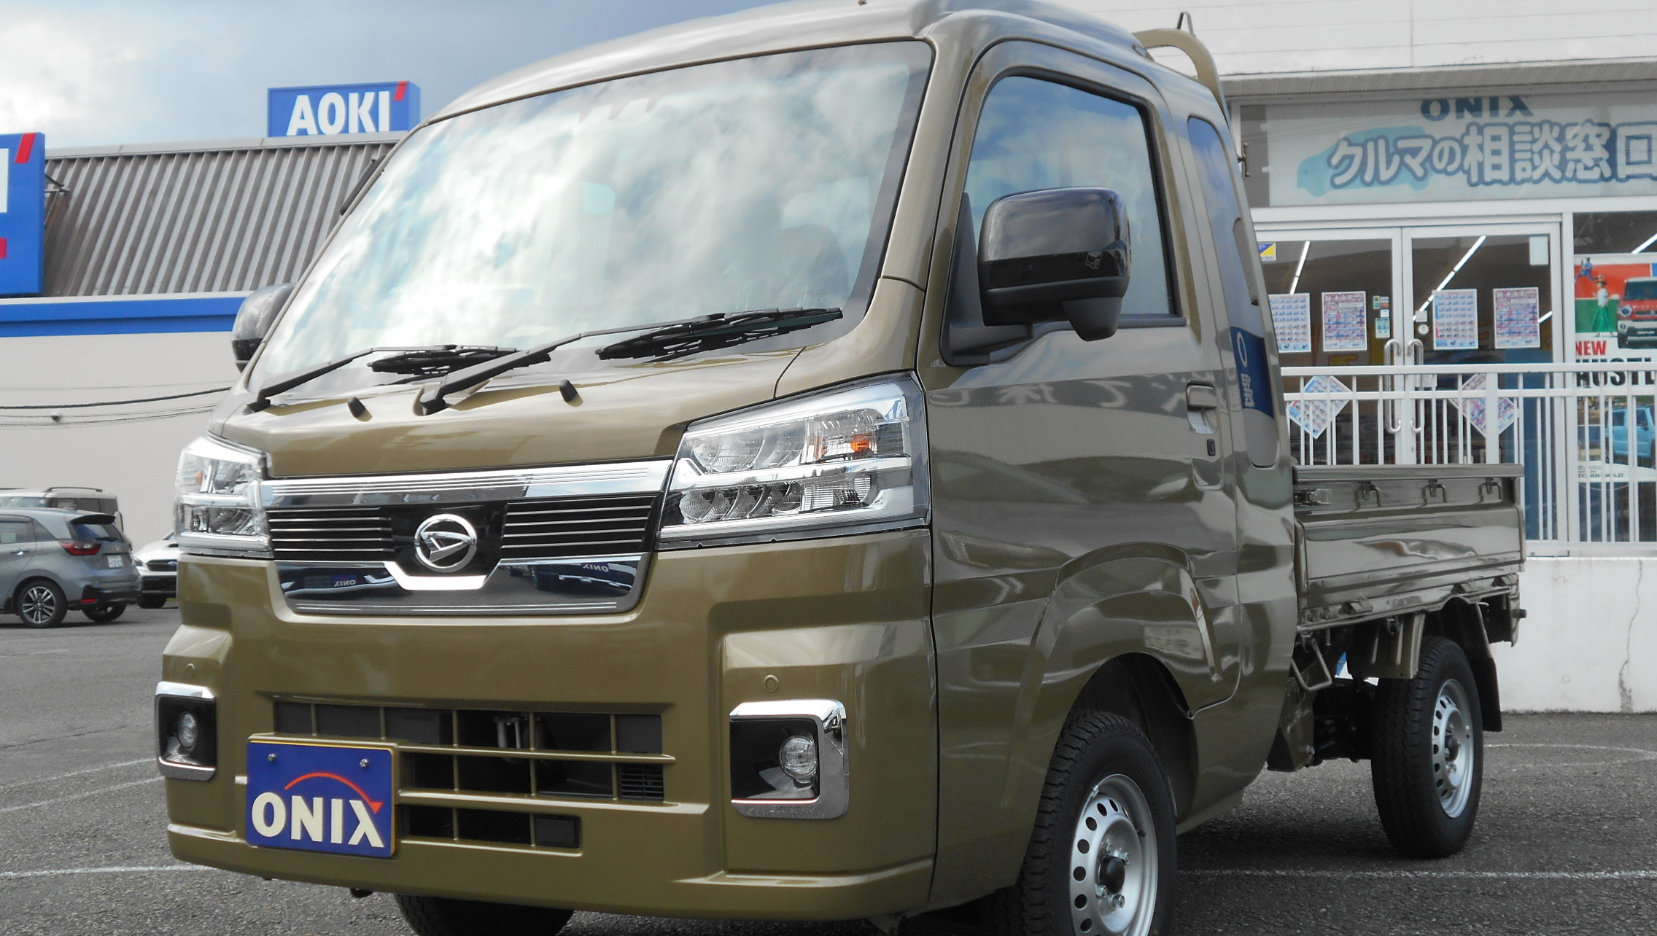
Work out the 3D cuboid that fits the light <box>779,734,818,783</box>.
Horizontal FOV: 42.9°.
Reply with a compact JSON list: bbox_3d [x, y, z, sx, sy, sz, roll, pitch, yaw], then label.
[{"bbox_3d":[-0.027,0.404,2.934,0.072,0.072,0.060,-2,-1,33],"label":"light"}]

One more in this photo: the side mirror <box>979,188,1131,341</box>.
[{"bbox_3d":[0.341,-0.307,3.175,0.205,0.214,0.138,-2,-1,28],"label":"side mirror"}]

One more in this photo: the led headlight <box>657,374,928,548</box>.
[{"bbox_3d":[-0.051,-0.010,3.041,0.364,0.240,0.199,-2,-1,25],"label":"led headlight"}]

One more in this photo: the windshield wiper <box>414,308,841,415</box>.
[{"bbox_3d":[-0.315,-0.163,3.181,0.723,0.122,0.065,-2,-1,22],"label":"windshield wiper"}]

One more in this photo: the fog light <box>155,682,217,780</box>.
[{"bbox_3d":[-1.075,0.452,3.630,0.185,0.170,0.090,-3,-1,38],"label":"fog light"}]

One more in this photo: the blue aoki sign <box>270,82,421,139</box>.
[{"bbox_3d":[-10.506,-7.626,45.836,3.400,1.350,0.500,-1,-2,13],"label":"blue aoki sign"}]

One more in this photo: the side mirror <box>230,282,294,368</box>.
[{"bbox_3d":[-1.052,-0.246,4.091,0.205,0.214,0.138,-3,-1,38],"label":"side mirror"}]

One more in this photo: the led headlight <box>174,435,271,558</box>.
[{"bbox_3d":[-1.002,0.032,3.667,0.364,0.240,0.199,-3,-2,41],"label":"led headlight"}]

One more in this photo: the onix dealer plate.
[{"bbox_3d":[-0.820,0.534,3.388,0.335,0.167,0.015,-2,-3,33],"label":"onix dealer plate"}]

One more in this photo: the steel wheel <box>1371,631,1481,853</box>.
[{"bbox_3d":[1.482,0.689,5.179,0.146,0.530,0.530,-2,-1,33],"label":"steel wheel"}]

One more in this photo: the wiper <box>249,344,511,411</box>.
[{"bbox_3d":[-0.715,-0.156,3.438,0.725,0.098,0.065,-3,-1,35],"label":"wiper"}]

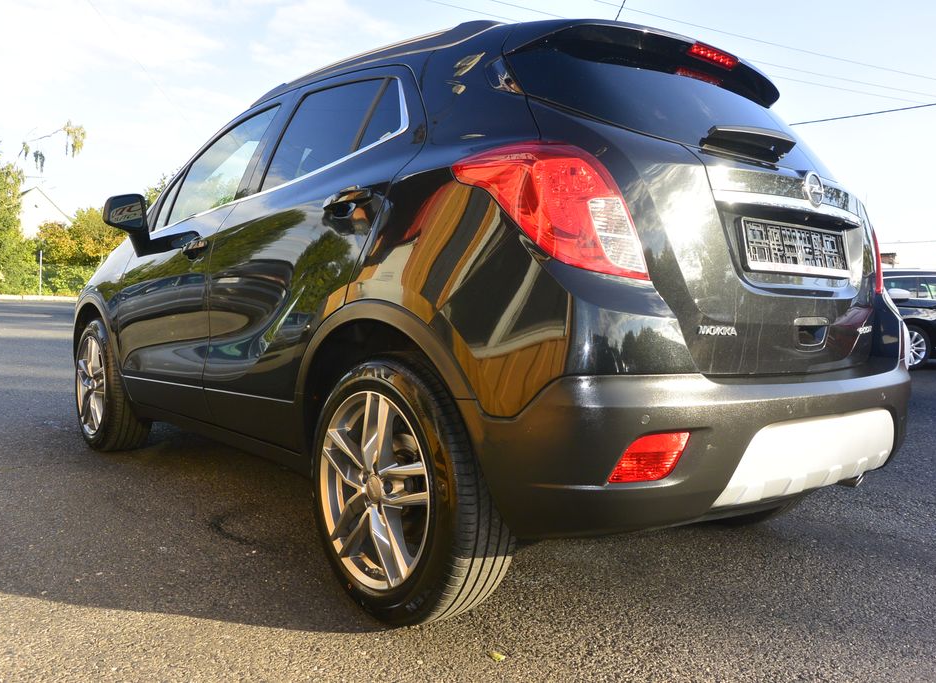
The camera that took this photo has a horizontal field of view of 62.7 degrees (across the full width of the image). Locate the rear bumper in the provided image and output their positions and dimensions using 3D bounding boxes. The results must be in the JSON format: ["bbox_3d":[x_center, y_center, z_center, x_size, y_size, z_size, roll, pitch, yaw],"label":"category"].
[{"bbox_3d":[0.785,0.216,2.068,1.760,0.380,0.470,-1,4,-40],"label":"rear bumper"}]

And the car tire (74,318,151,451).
[{"bbox_3d":[-1.830,0.214,3.960,0.222,0.685,0.685,-1,4,-40],"label":"car tire"}]

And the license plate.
[{"bbox_3d":[0.857,-0.233,1.971,0.530,0.130,0.030,-1,-6,-40],"label":"license plate"}]

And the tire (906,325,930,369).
[{"bbox_3d":[6.112,0.090,10.697,0.660,0.660,0.220,1,3,-13],"label":"tire"}]

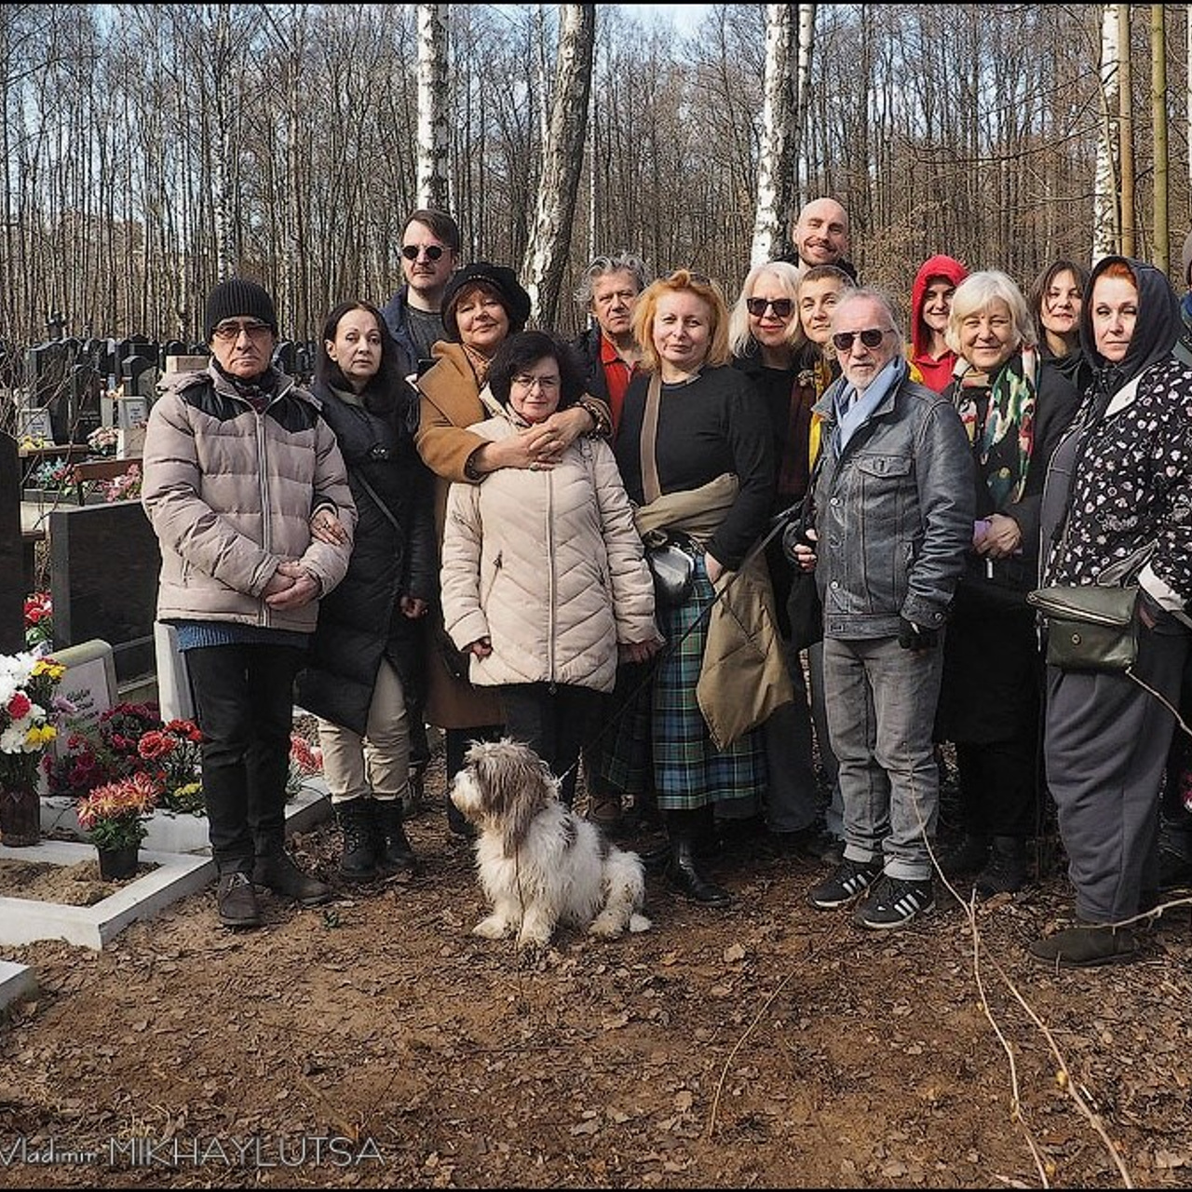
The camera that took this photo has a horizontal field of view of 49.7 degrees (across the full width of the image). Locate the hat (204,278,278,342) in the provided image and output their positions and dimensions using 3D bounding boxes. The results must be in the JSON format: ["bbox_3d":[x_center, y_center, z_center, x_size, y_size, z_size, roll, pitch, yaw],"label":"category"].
[{"bbox_3d":[-0.940,-0.760,3.400,0.198,0.175,0.220,-1,5,-14],"label":"hat"}]

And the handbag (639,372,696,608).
[{"bbox_3d":[0.189,-0.288,3.500,0.180,0.640,0.170,-1,5,-7],"label":"handbag"}]

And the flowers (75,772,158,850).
[{"bbox_3d":[-1.360,0.609,3.650,0.235,0.215,0.210,-2,5,-17],"label":"flowers"}]

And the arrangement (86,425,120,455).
[{"bbox_3d":[-4.027,-1.274,10.500,0.275,0.245,0.250,-1,7,-6],"label":"arrangement"}]

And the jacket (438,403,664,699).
[{"bbox_3d":[-0.128,-0.128,3.500,0.590,0.790,0.320,0,5,-3],"label":"jacket"}]

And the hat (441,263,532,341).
[{"bbox_3d":[-0.322,-0.861,3.780,0.260,0.215,0.260,-4,5,4],"label":"hat"}]

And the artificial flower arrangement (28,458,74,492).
[{"bbox_3d":[-3.817,-0.851,9.000,0.320,0.230,0.280,-2,5,-17],"label":"artificial flower arrangement"}]

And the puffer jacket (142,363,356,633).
[{"bbox_3d":[-0.926,-0.266,3.450,0.550,0.690,0.360,-1,7,-13],"label":"puffer jacket"}]

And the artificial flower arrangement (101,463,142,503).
[{"bbox_3d":[-3.131,-0.748,8.500,0.290,0.280,0.270,-2,5,-17],"label":"artificial flower arrangement"}]

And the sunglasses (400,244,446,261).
[{"bbox_3d":[-0.548,-1.089,4.080,0.140,0.050,0.140,1,7,12],"label":"sunglasses"}]

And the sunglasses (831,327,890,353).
[{"bbox_3d":[0.698,-0.650,3.331,0.145,0.050,0.145,3,6,27],"label":"sunglasses"}]

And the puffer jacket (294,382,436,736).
[{"bbox_3d":[-0.654,-0.103,3.680,0.440,0.980,0.360,-2,7,-14],"label":"puffer jacket"}]

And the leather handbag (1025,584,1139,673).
[{"bbox_3d":[1.152,0.076,3.050,0.250,0.205,0.100,3,7,23],"label":"leather handbag"}]

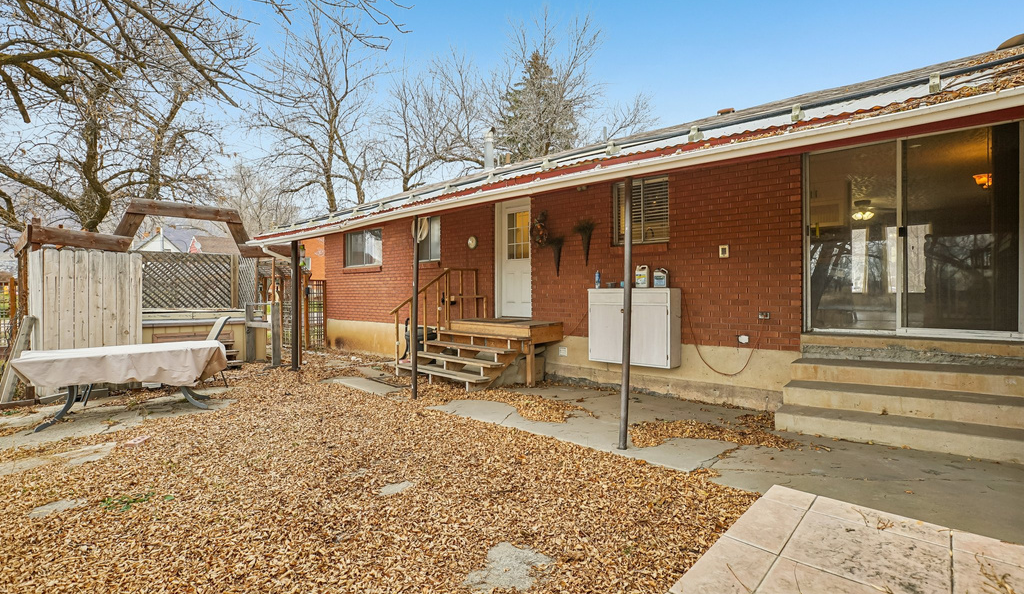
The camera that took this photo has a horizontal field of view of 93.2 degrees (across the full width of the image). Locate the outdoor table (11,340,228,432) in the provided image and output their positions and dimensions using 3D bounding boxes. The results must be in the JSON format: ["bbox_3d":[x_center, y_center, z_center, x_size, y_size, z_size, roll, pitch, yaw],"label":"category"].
[{"bbox_3d":[-4.540,1.007,5.770,1.880,0.770,0.980,0,0,-34],"label":"outdoor table"}]

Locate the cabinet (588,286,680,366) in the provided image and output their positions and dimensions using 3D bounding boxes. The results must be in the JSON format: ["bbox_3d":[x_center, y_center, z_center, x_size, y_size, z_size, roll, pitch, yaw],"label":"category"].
[{"bbox_3d":[1.734,0.420,6.907,1.250,1.050,0.360,0,0,42],"label":"cabinet"}]

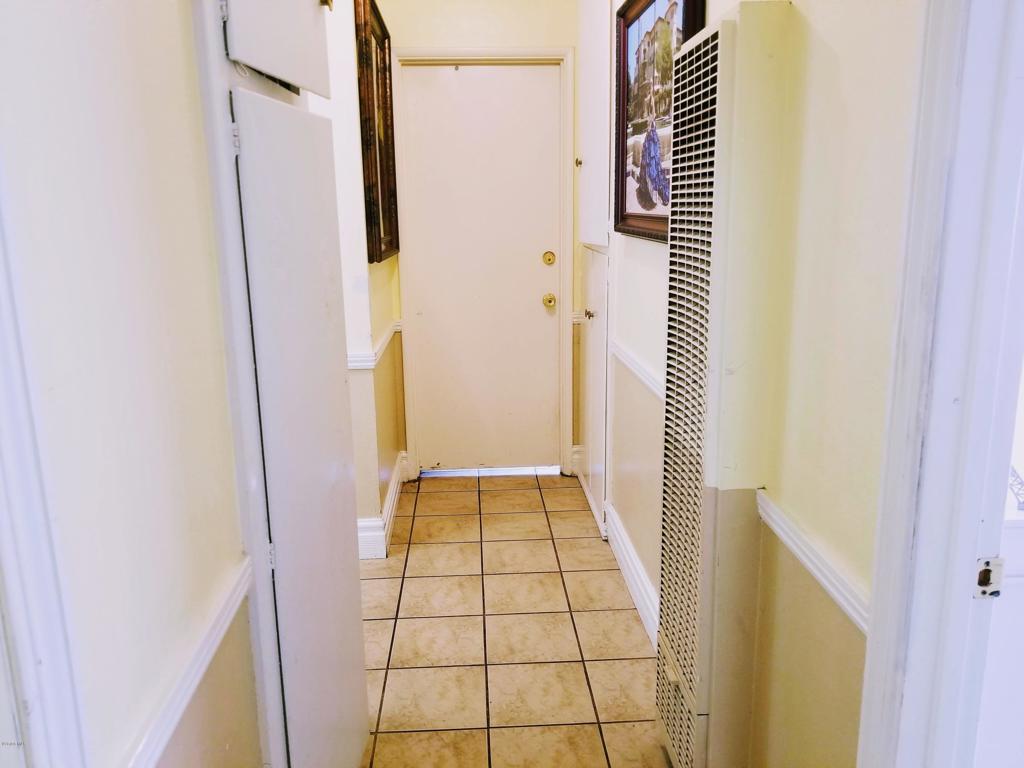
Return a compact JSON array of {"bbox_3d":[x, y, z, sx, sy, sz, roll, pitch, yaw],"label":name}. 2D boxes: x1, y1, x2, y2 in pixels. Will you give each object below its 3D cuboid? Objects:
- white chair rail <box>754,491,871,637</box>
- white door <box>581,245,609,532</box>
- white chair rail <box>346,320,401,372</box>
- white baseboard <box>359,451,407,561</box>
[{"bbox_3d":[0.491,0.275,1.287,0.024,0.064,0.420,-1,13,-3],"label":"white chair rail"},{"bbox_3d":[0.370,-0.031,3.518,0.025,1.145,0.715,-1,13,-3],"label":"white door"},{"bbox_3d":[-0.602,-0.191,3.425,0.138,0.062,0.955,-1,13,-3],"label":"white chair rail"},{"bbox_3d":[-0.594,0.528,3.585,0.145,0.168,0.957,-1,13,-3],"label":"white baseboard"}]

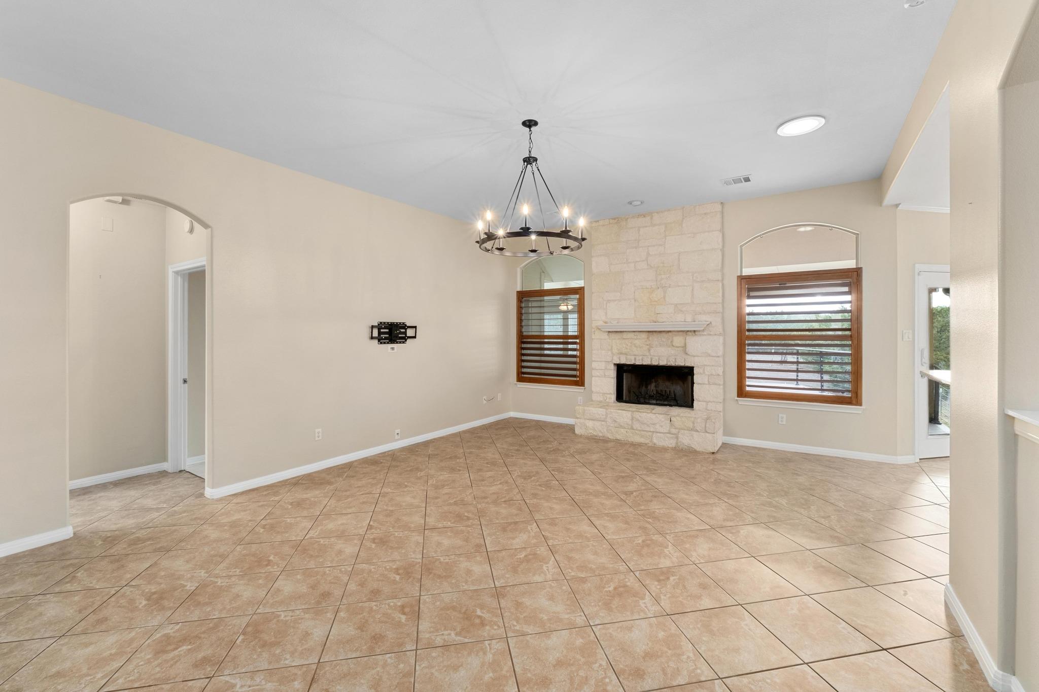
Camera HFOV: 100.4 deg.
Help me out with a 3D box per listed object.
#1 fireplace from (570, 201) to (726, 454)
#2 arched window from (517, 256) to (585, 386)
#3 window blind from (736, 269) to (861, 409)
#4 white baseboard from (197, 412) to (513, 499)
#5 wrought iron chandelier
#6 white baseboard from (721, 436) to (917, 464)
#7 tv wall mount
[{"bbox_3d":[1.669,-0.292,5.731,1.810,3.040,0.530,0,1,33],"label":"fireplace"},{"bbox_3d":[0.472,-0.409,6.838,1.215,2.033,0.110,0,1,33],"label":"arched window"},{"bbox_3d":[3.220,-0.105,5.045,1.225,1.516,0.080,0,1,33],"label":"window blind"},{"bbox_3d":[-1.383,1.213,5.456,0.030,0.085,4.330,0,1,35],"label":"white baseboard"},{"bbox_3d":[0.088,-1.249,3.363,0.850,0.975,0.850,0,1,0],"label":"wrought iron chandelier"},{"bbox_3d":[3.381,1.194,5.018,1.840,0.085,0.170,0,1,33],"label":"white baseboard"},{"bbox_3d":[-1.484,-0.156,5.251,0.080,0.265,0.660,0,1,35],"label":"tv wall mount"}]

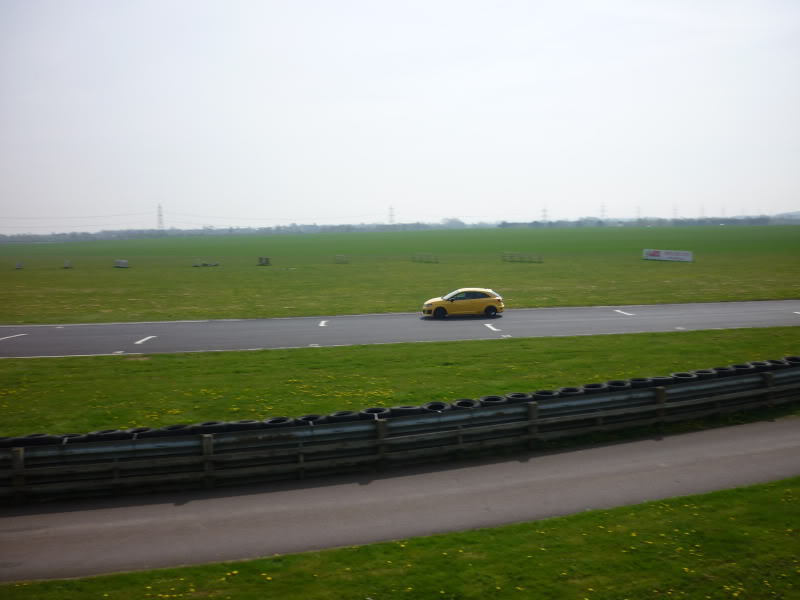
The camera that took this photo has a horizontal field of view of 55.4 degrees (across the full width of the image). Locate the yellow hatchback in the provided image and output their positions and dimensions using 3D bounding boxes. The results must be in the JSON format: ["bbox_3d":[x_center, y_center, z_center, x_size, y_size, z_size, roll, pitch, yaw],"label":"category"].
[{"bbox_3d":[3.083,0.133,37.783,4.040,1.430,1.720,-2,5,-7],"label":"yellow hatchback"}]

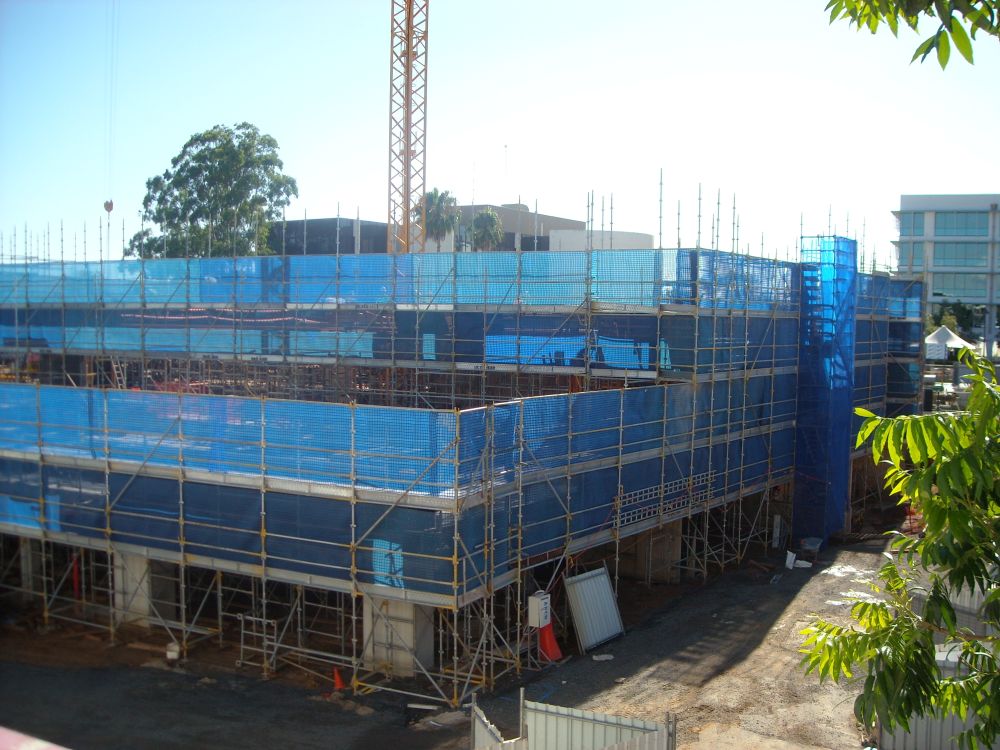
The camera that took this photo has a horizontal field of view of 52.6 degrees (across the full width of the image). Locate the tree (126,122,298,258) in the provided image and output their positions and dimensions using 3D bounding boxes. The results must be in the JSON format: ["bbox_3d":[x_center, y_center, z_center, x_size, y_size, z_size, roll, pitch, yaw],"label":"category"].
[{"bbox_3d":[-24.863,-11.040,87.676,14.970,21.450,14.221,1,3,0],"label":"tree"}]

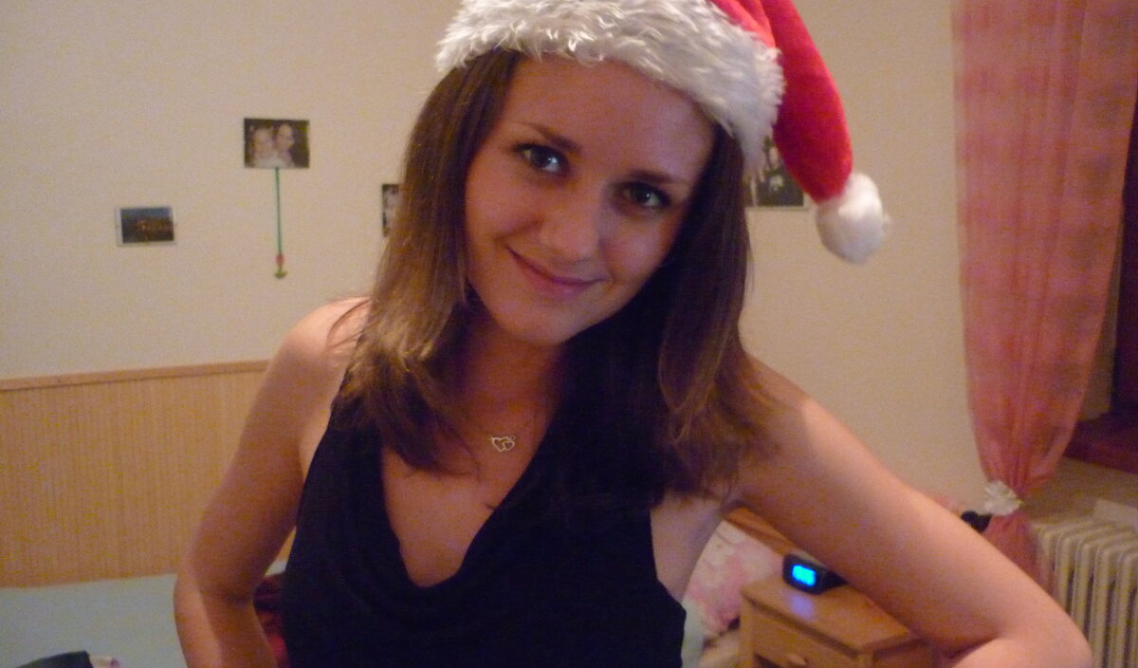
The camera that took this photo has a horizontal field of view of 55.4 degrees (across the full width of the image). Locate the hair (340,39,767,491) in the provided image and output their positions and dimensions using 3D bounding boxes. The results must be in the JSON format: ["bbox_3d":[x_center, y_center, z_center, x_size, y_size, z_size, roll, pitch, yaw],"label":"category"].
[{"bbox_3d":[0.014,-0.060,0.755,0.285,0.335,0.250,14,9,1],"label":"hair"}]

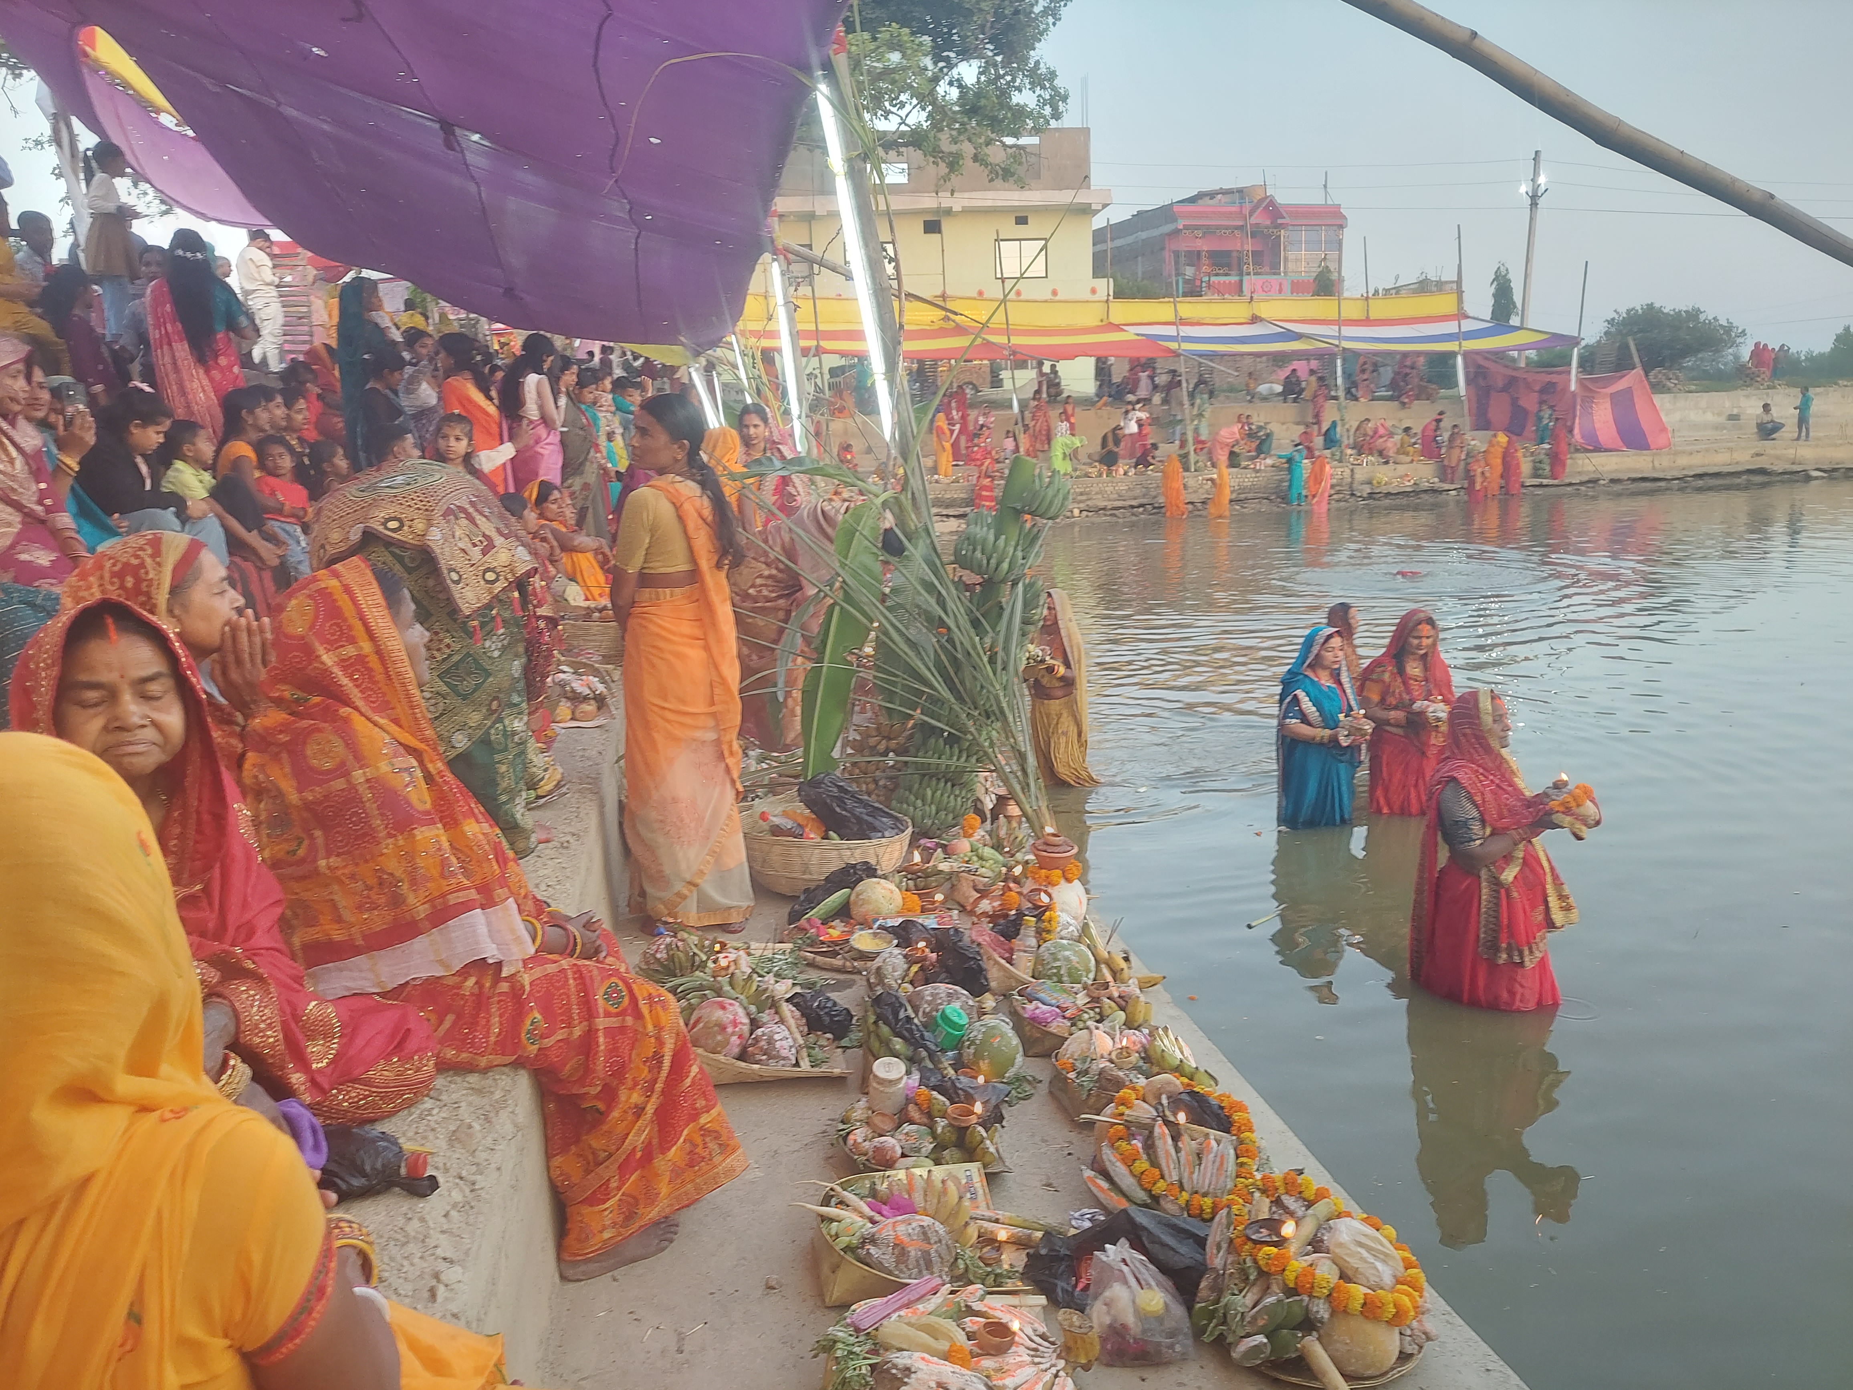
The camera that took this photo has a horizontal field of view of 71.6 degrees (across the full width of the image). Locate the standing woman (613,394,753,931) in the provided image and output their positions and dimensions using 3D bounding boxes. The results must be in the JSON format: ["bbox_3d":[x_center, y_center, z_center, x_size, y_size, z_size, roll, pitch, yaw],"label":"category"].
[{"bbox_3d":[-0.697,-0.087,3.669,0.430,1.520,0.350,-12,15,-39],"label":"standing woman"}]

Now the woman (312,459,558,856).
[{"bbox_3d":[-1.294,-0.137,3.501,0.600,0.980,0.500,-2,12,2],"label":"woman"}]

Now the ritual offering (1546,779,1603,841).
[{"bbox_3d":[2.092,0.356,4.148,0.180,0.170,0.160,5,13,25],"label":"ritual offering"}]

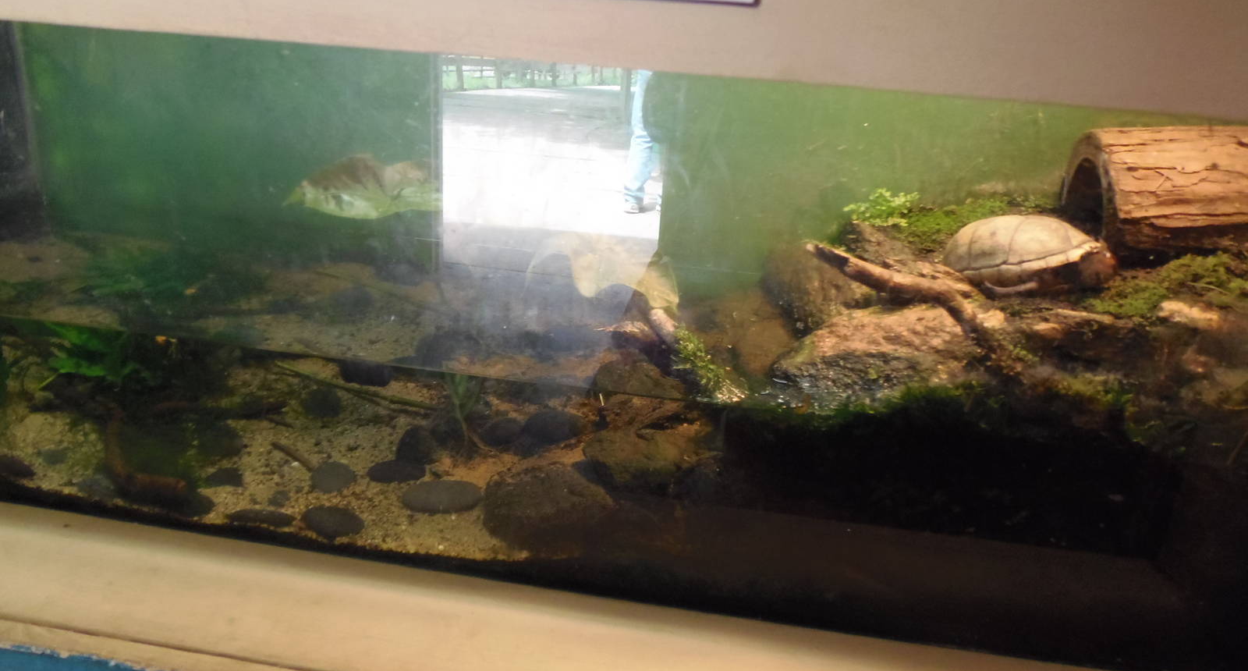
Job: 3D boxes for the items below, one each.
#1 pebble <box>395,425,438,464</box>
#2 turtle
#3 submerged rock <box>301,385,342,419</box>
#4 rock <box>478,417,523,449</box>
[{"bbox_3d":[-0.179,0.095,0.748,0.038,0.033,0.033,7,20,7],"label":"pebble"},{"bbox_3d":[0.307,-0.061,0.659,0.129,0.060,0.085,4,20,0],"label":"turtle"},{"bbox_3d":[-0.286,0.063,0.819,0.040,0.028,0.036,7,20,7],"label":"submerged rock"},{"bbox_3d":[-0.107,0.085,0.752,0.039,0.026,0.032,7,20,7],"label":"rock"}]

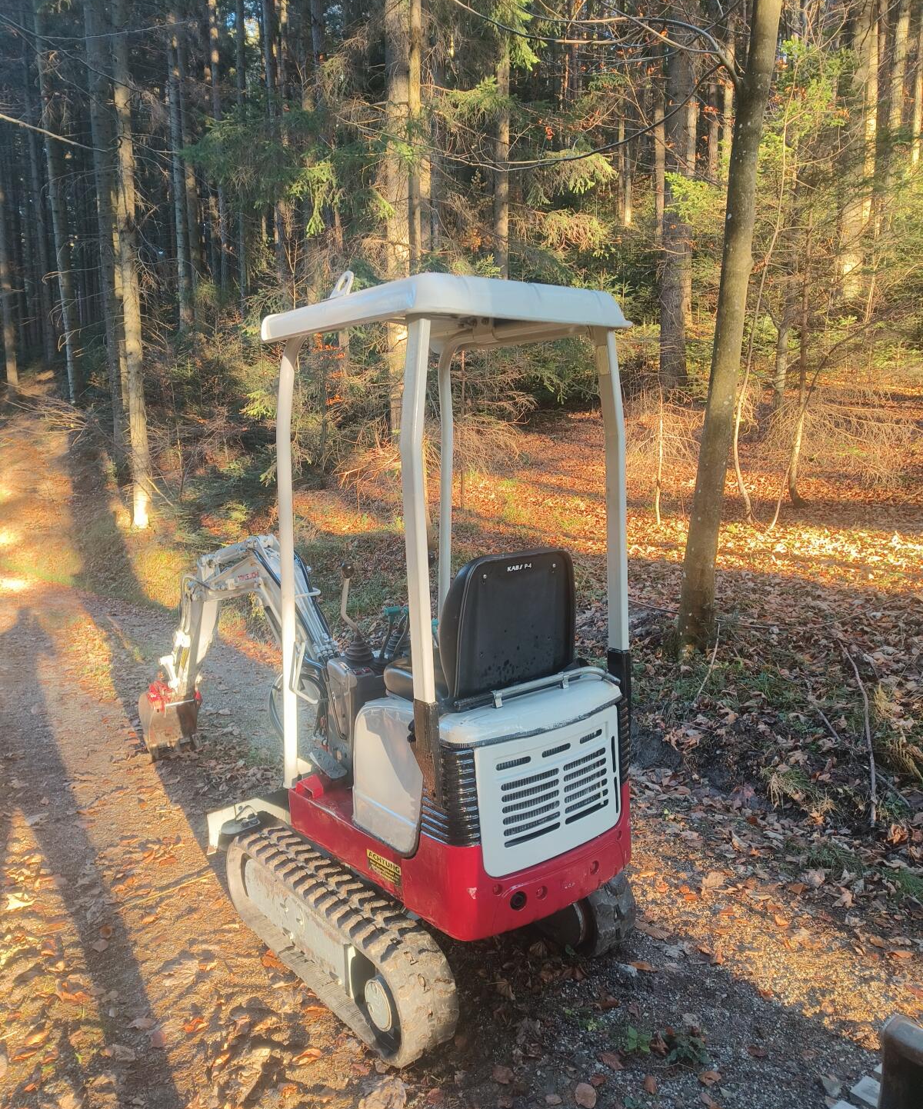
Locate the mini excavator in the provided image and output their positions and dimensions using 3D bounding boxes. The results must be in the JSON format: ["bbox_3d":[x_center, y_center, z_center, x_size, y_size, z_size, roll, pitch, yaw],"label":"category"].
[{"bbox_3d":[-0.625,0.171,3.466,0.915,2.130,2.910,-7,10,-37],"label":"mini excavator"}]

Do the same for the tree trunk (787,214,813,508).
[{"bbox_3d":[3.544,-1.971,8.839,0.140,2.982,0.140,3,9,21],"label":"tree trunk"}]

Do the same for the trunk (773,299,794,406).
[{"bbox_3d":[5.011,-3.122,13.297,0.170,1.684,0.170,7,10,19],"label":"trunk"}]

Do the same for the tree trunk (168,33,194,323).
[{"bbox_3d":[-6.283,-8.326,19.077,0.300,6.397,0.300,-3,8,-17],"label":"tree trunk"}]

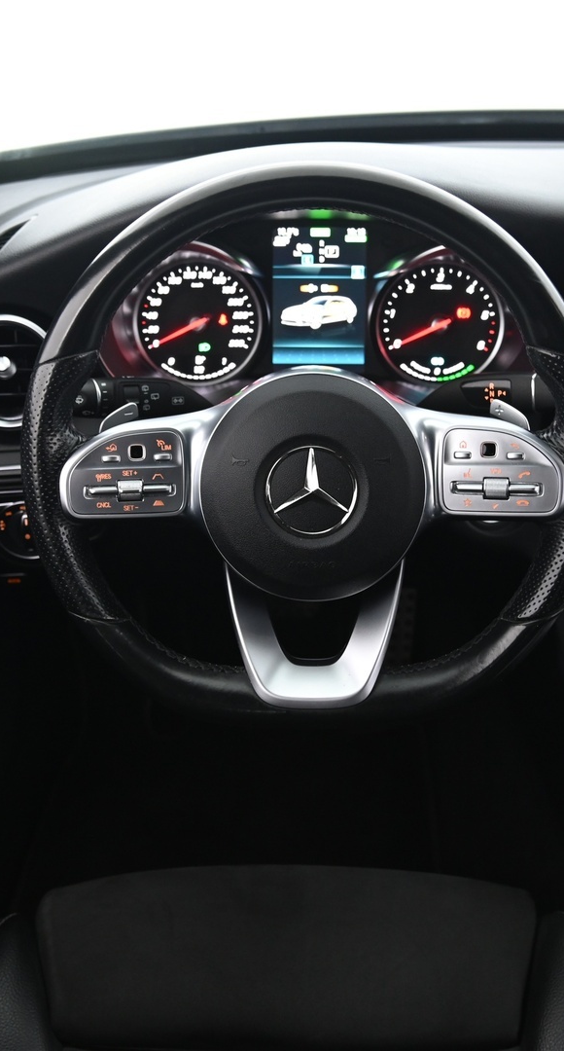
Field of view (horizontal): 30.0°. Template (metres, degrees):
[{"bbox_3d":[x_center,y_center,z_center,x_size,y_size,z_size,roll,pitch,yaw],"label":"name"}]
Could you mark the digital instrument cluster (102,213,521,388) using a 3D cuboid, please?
[{"bbox_3d":[0.024,-0.185,0.865,0.338,0.148,0.060,1,11,2],"label":"digital instrument cluster"}]

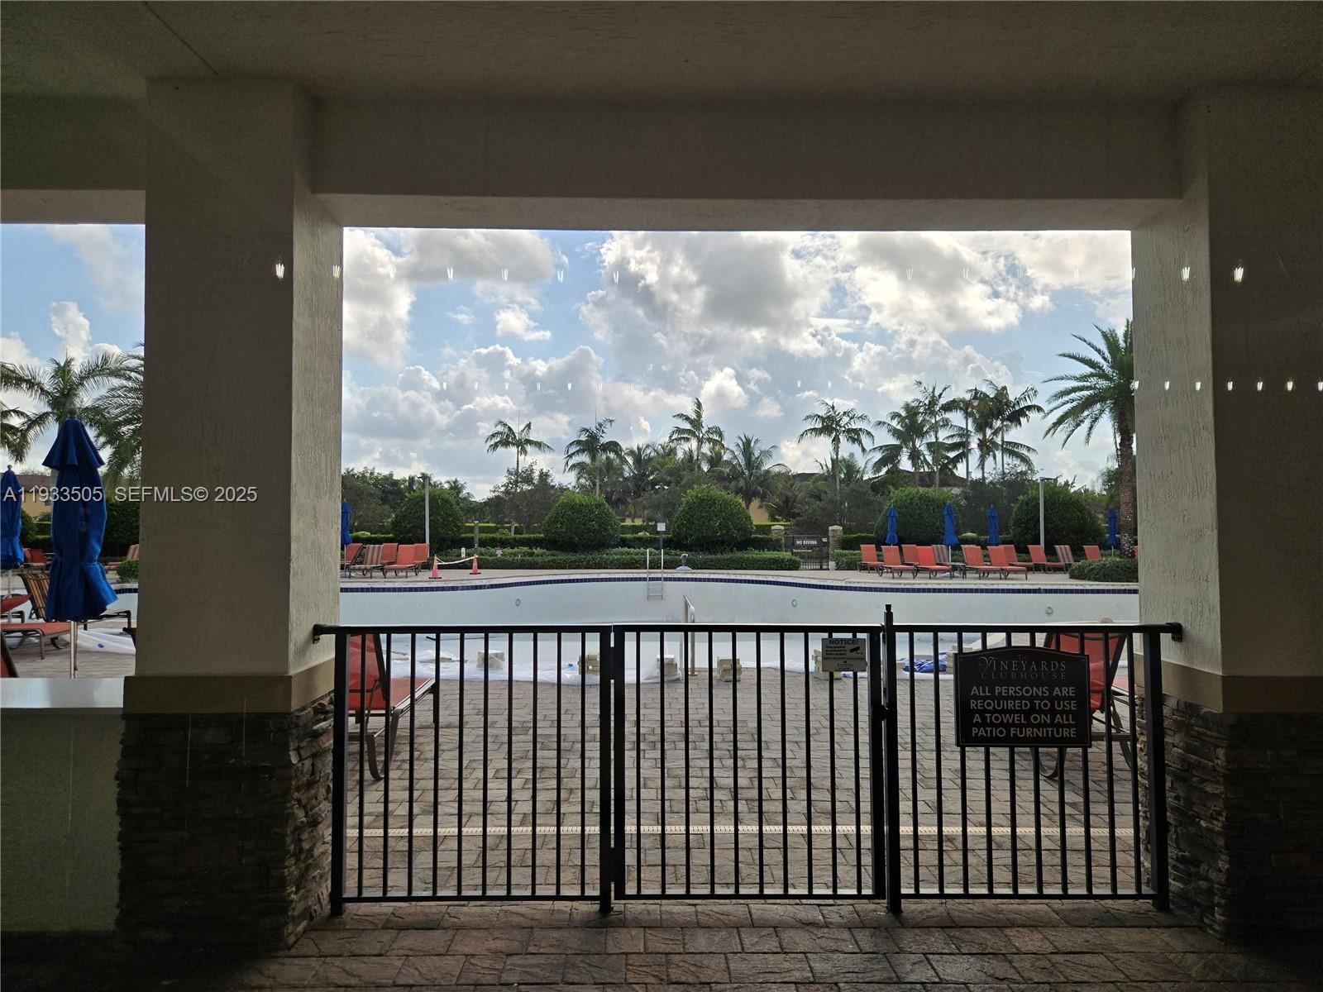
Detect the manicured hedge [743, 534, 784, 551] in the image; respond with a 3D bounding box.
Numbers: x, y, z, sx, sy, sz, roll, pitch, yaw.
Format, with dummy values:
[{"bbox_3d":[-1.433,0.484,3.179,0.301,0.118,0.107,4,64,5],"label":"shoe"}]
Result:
[{"bbox_3d":[4.040,2.177,34.646,1.750,1.298,1.000,0,-2,0],"label":"manicured hedge"}]

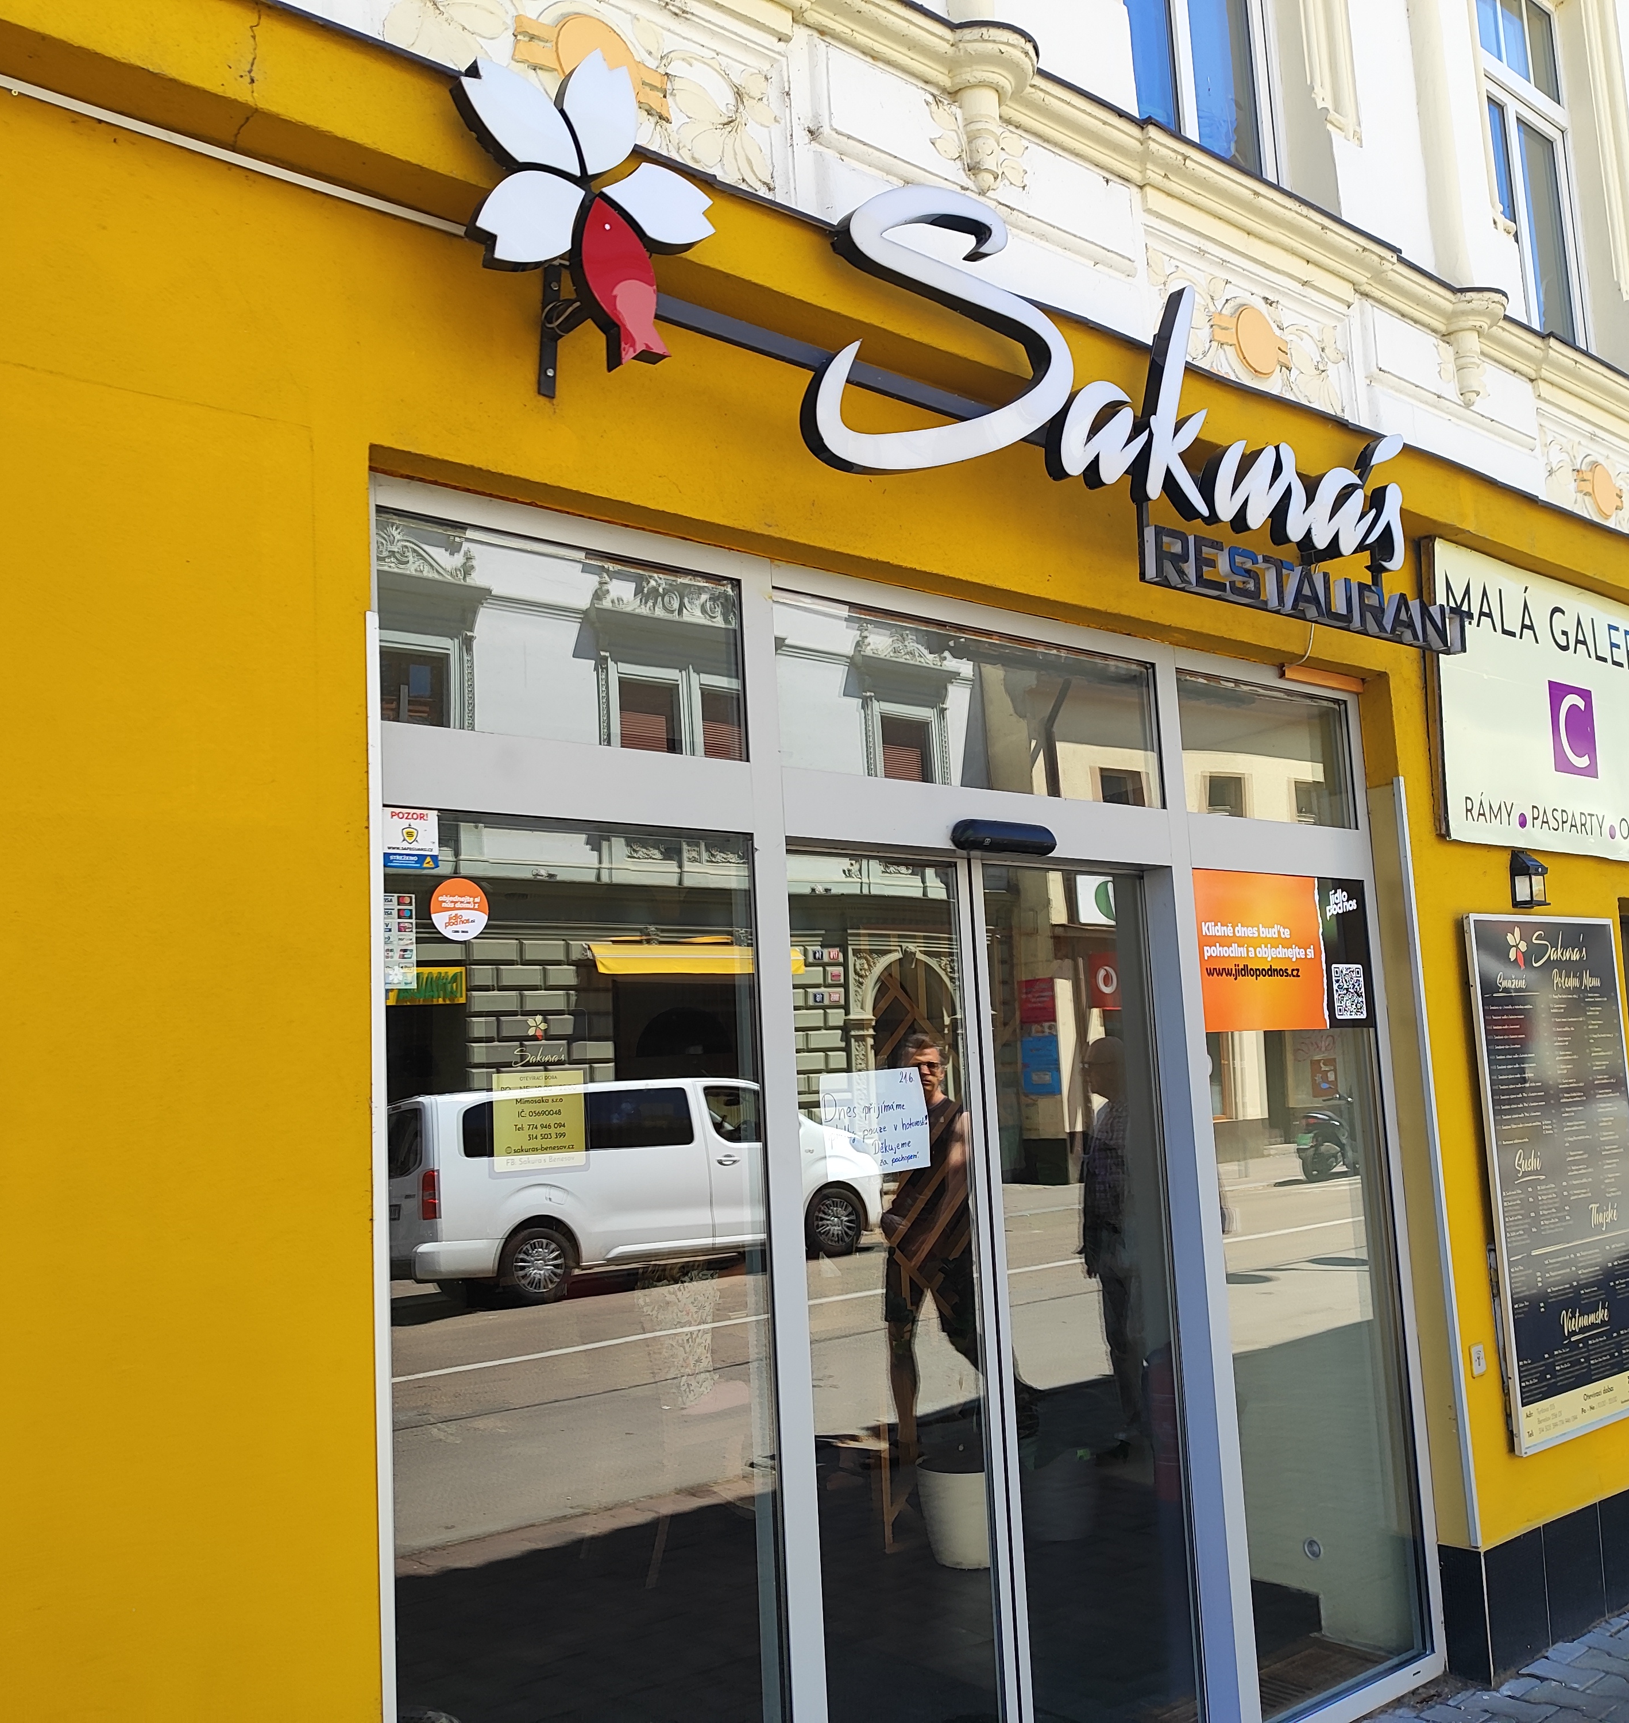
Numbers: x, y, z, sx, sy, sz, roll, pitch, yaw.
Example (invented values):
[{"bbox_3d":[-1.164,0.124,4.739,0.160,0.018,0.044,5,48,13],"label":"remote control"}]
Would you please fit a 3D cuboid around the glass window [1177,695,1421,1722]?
[{"bbox_3d":[1.237,0.776,4.054,0.762,2.499,0.060,3,-10,-39],"label":"glass window"}]

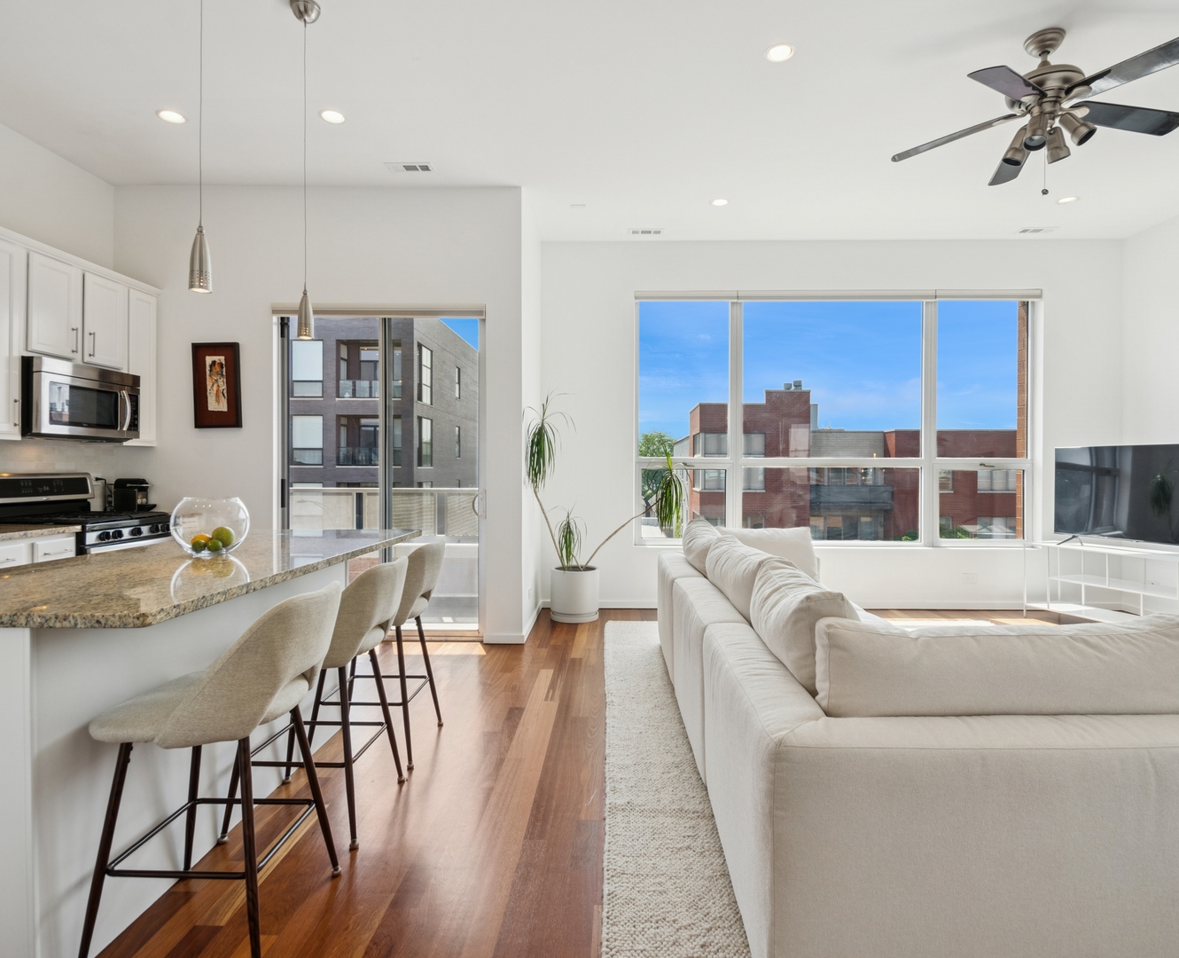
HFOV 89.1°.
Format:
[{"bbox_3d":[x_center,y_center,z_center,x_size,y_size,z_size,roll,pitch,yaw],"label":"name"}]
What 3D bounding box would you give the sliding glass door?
[{"bbox_3d":[-1.530,-0.041,4.391,1.540,2.395,0.120,0,1,2],"label":"sliding glass door"}]

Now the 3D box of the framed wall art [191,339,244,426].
[{"bbox_3d":[-2.685,-0.674,4.349,0.350,0.616,0.040,-1,1,2],"label":"framed wall art"}]

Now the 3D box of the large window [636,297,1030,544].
[{"bbox_3d":[2.145,-0.509,5.320,3.466,2.216,0.120,0,1,2],"label":"large window"}]

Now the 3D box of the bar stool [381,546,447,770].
[{"bbox_3d":[-0.954,0.740,2.709,0.570,0.925,0.480,0,1,2],"label":"bar stool"}]

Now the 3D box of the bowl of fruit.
[{"bbox_3d":[-1.499,0.191,2.374,0.260,0.207,0.260,0,1,0],"label":"bowl of fruit"}]

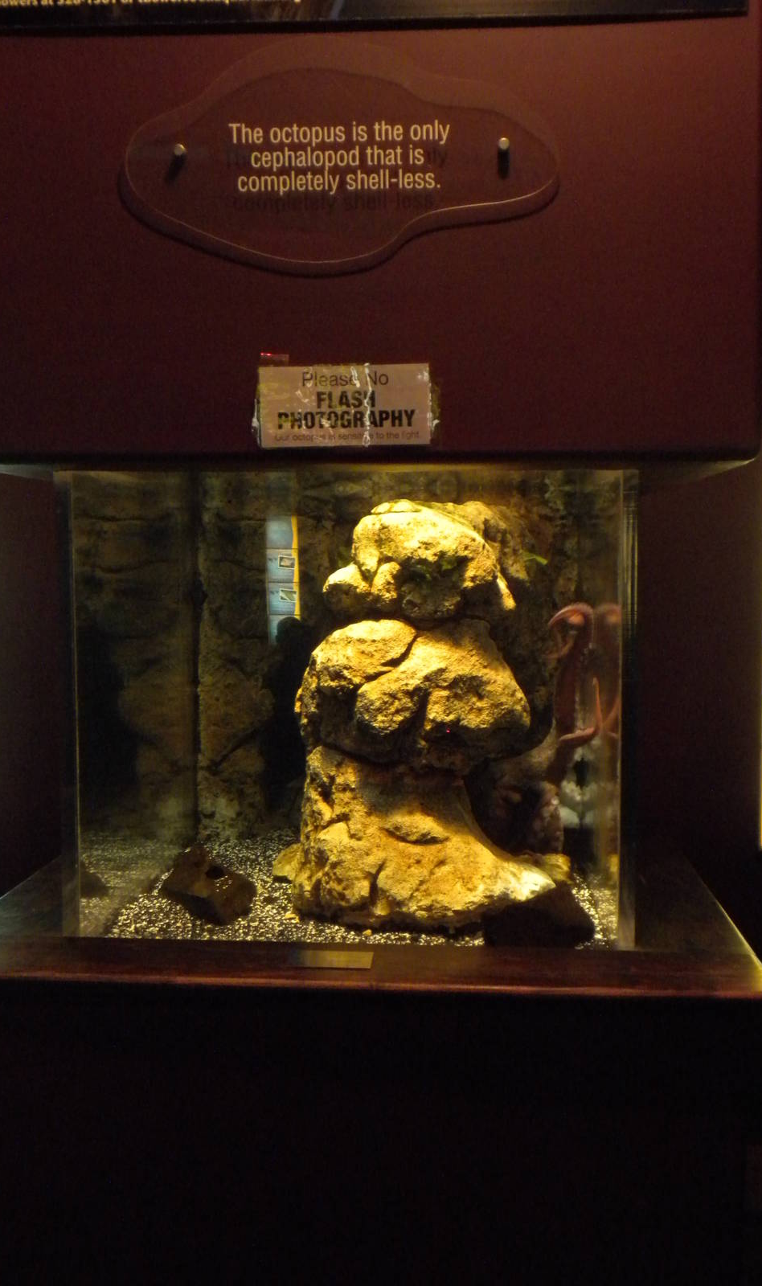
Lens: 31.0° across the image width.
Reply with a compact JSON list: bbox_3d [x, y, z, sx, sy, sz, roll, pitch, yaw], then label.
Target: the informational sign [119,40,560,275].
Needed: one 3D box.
[{"bbox_3d":[-0.060,-0.746,2.094,0.658,0.336,0.028,0,4,4],"label":"informational sign"}]

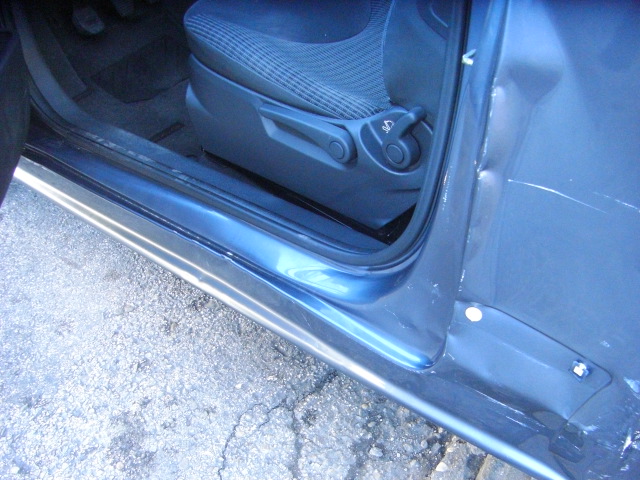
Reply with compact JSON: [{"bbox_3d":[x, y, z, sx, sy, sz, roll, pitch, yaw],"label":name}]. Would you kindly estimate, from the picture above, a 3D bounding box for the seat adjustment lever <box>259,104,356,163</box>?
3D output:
[{"bbox_3d":[-0.019,-0.172,1.118,0.184,0.049,0.030,25,48,30],"label":"seat adjustment lever"}]

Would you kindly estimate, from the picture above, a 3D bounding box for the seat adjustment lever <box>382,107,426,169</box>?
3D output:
[{"bbox_3d":[0.121,-0.149,0.996,0.054,0.099,0.036,25,48,30],"label":"seat adjustment lever"}]

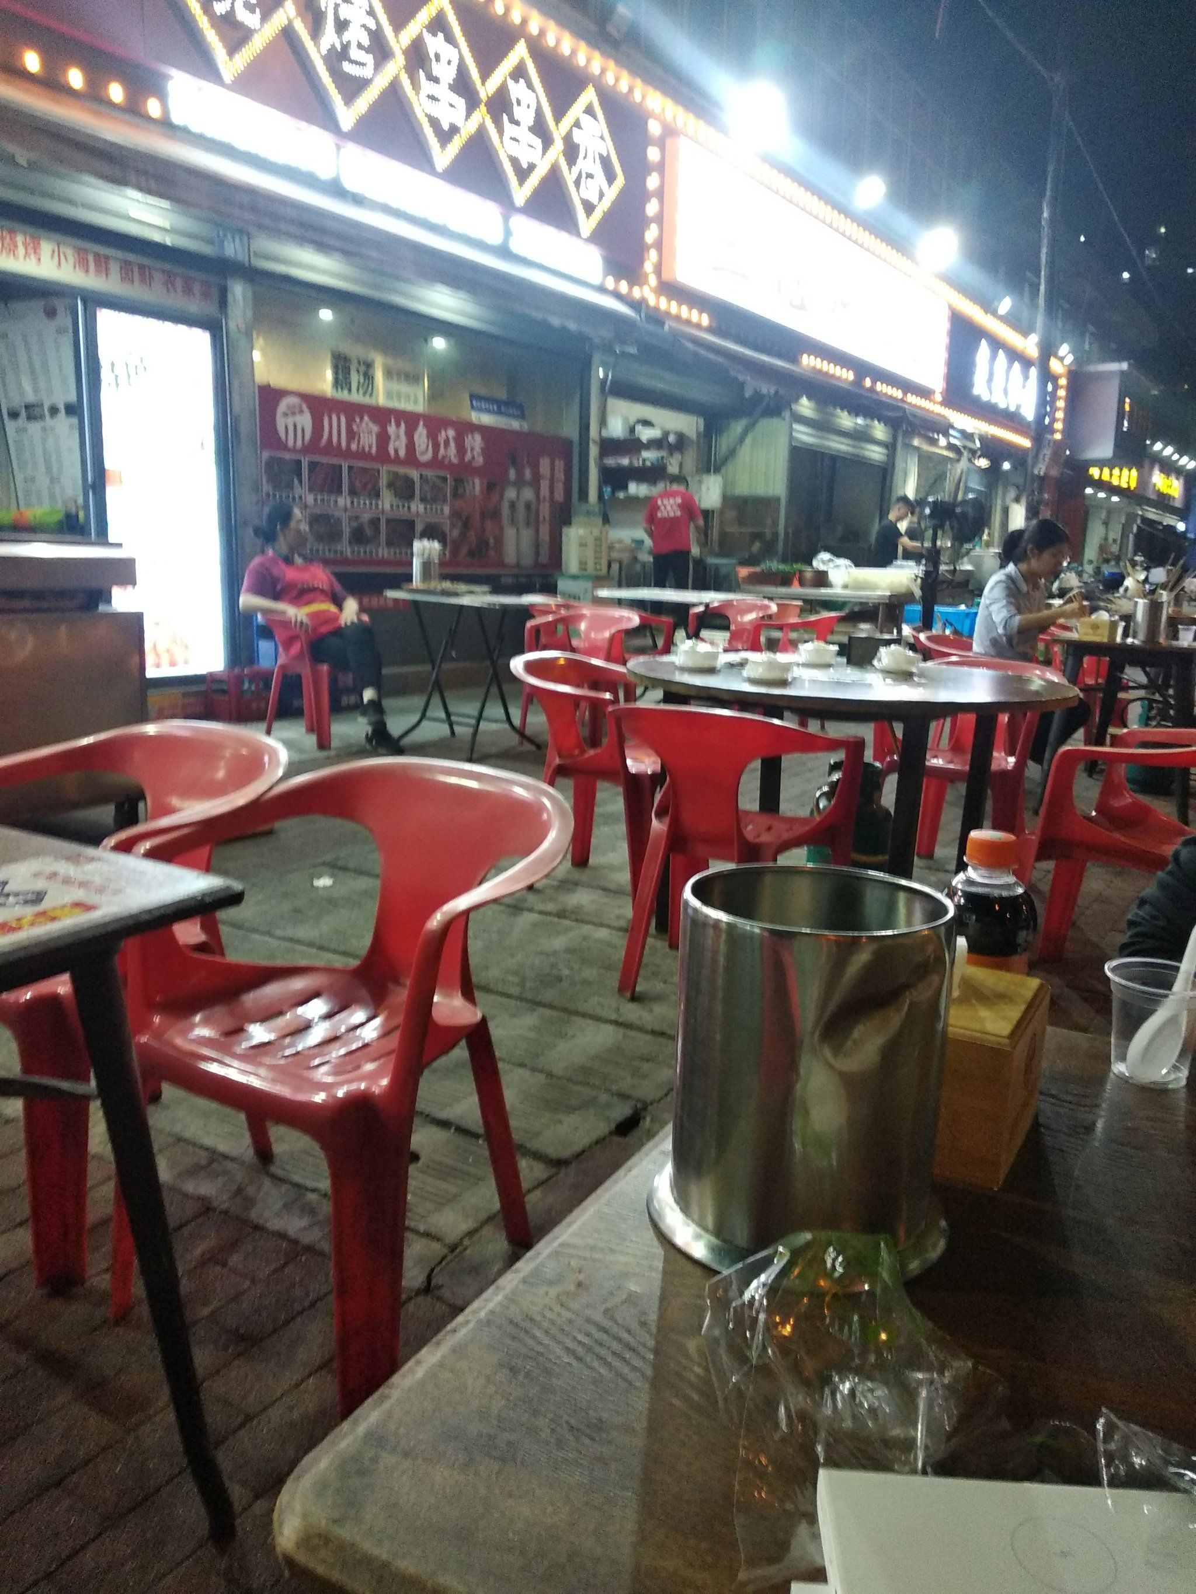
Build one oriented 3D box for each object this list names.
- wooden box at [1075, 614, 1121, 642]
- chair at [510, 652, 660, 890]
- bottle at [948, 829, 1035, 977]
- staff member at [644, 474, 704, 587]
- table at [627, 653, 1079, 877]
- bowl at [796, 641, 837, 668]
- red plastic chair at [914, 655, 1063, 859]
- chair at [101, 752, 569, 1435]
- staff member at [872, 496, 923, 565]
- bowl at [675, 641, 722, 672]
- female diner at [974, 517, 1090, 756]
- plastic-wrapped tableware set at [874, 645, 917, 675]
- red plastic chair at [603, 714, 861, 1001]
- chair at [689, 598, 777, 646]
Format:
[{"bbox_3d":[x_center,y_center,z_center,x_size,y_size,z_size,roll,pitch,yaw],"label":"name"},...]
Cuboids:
[{"bbox_3d":[2.154,-0.727,5.179,0.130,0.095,0.130,10,14,37],"label":"wooden box"},{"bbox_3d":[-0.022,-0.091,3.944,0.585,0.730,0.600,7,12,25],"label":"chair"},{"bbox_3d":[0.246,0.102,0.767,0.060,0.160,0.060,1,11,0],"label":"bottle"},{"bbox_3d":[0.632,-1.928,10.357,0.520,1.680,0.360,3,11,6],"label":"staff member"},{"bbox_3d":[0.707,0.007,3.584,1.267,0.750,1.267,1,11,0],"label":"table"},{"bbox_3d":[0.661,-0.431,3.620,0.122,0.075,0.122,1,11,0],"label":"bowl"},{"bbox_3d":[1.311,-0.097,4.224,0.560,0.745,0.530,8,13,32],"label":"red plastic chair"},{"bbox_3d":[-0.354,0.348,1.803,0.600,0.730,0.585,7,13,27],"label":"chair"},{"bbox_3d":[2.521,-1.768,10.354,0.460,1.640,0.480,4,11,13],"label":"staff member"},{"bbox_3d":[0.291,-0.409,3.442,0.125,0.085,0.125,1,11,0],"label":"bowl"},{"bbox_3d":[1.825,-0.575,5.050,0.520,1.180,0.440,6,12,21],"label":"female diner"},{"bbox_3d":[0.847,-0.387,3.400,0.120,0.078,0.120,1,11,0],"label":"plastic-wrapped tableware set"},{"bbox_3d":[0.353,0.129,2.934,0.560,0.745,0.530,6,12,21],"label":"red plastic chair"},{"bbox_3d":[0.947,-1.039,8.620,0.560,0.745,0.530,10,14,37],"label":"chair"}]

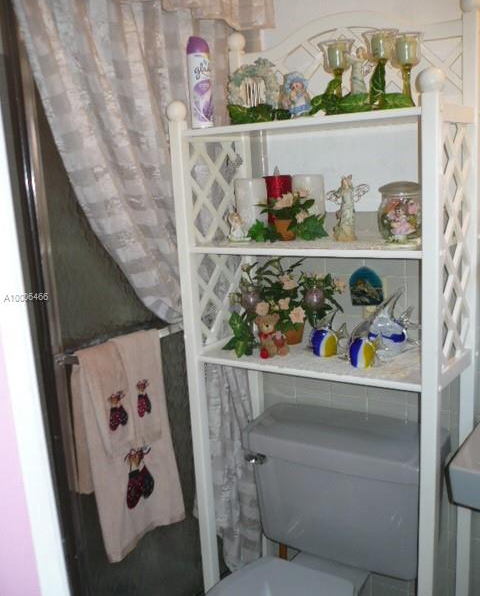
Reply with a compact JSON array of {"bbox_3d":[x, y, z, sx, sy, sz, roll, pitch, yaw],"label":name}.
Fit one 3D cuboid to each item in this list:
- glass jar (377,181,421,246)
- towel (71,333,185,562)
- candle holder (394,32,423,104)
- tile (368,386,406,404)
[{"bbox_3d":[0.343,-0.185,1.381,0.096,0.139,0.096,-3,11,1],"label":"glass jar"},{"bbox_3d":[-0.294,0.400,1.782,0.290,0.600,0.080,-14,15,-43],"label":"towel"},{"bbox_3d":[0.345,-0.461,1.333,0.069,0.159,0.069,4,13,34],"label":"candle holder"},{"bbox_3d":[0.383,0.216,1.688,0.108,0.108,0.010,4,14,33],"label":"tile"}]

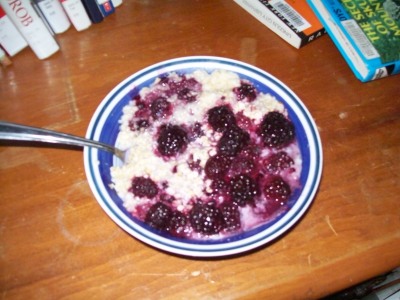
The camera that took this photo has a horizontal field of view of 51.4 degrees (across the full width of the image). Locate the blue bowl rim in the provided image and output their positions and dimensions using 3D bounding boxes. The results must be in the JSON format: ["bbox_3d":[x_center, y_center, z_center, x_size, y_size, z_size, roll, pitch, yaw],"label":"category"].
[{"bbox_3d":[0.002,0.005,0.326,0.174,0.045,0.174,3,57,0],"label":"blue bowl rim"}]

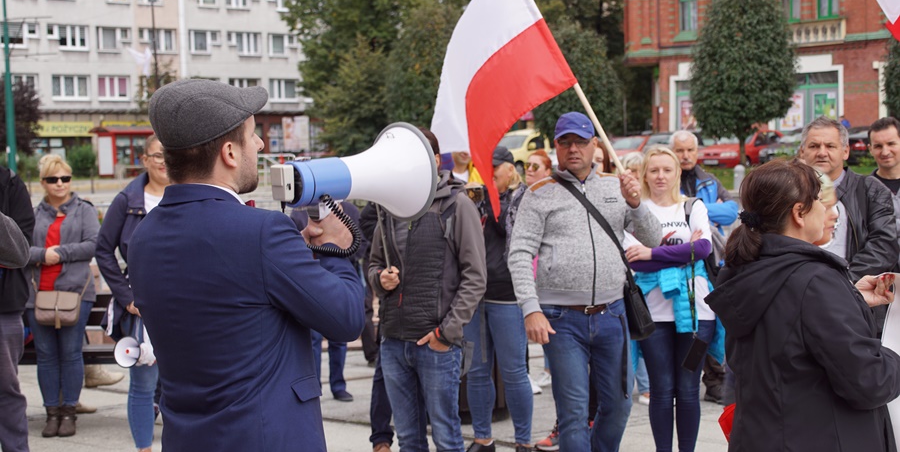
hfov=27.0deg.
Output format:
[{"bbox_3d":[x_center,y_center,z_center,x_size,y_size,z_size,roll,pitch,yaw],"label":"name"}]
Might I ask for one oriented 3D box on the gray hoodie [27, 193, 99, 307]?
[{"bbox_3d":[-2.294,0.139,11.072,0.430,0.660,0.280,-2,3,-3],"label":"gray hoodie"}]

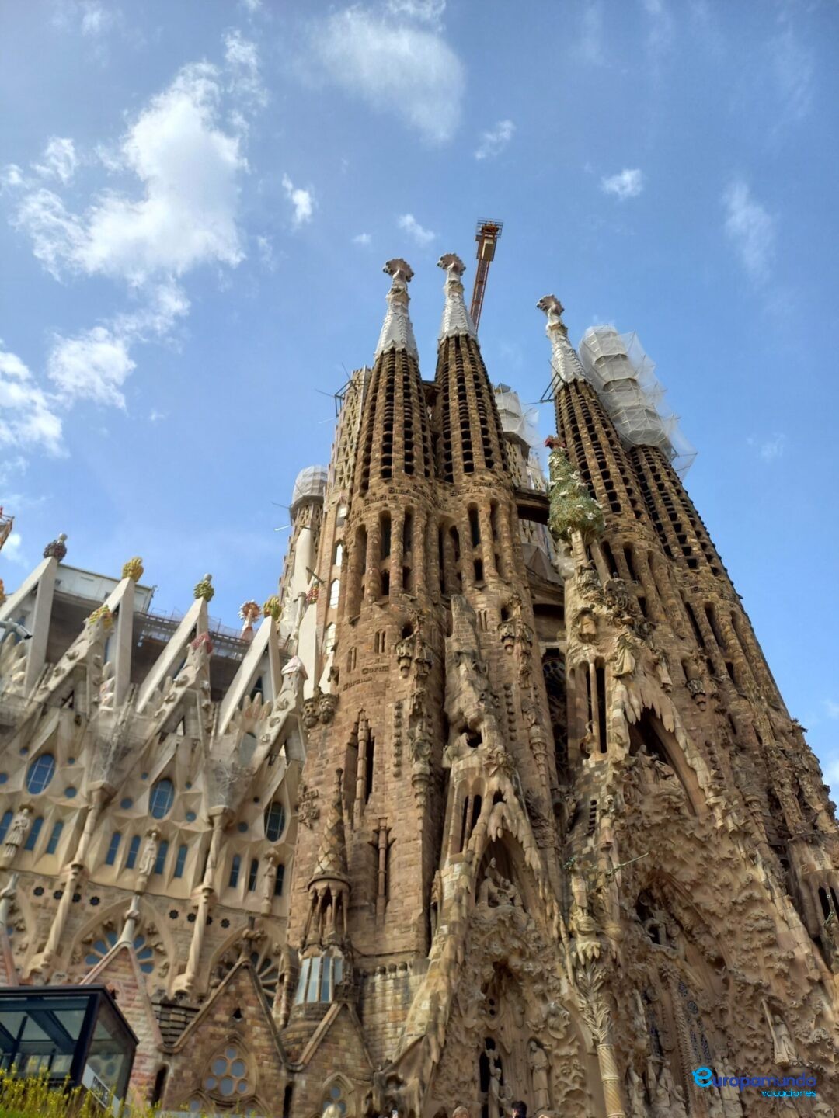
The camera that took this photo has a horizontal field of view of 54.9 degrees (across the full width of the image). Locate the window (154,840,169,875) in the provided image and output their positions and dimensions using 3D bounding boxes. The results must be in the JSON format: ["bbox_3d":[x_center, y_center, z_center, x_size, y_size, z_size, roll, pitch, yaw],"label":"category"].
[{"bbox_3d":[-15.839,18.348,49.603,0.580,2.250,0.300,17,-50,-16],"label":"window"}]

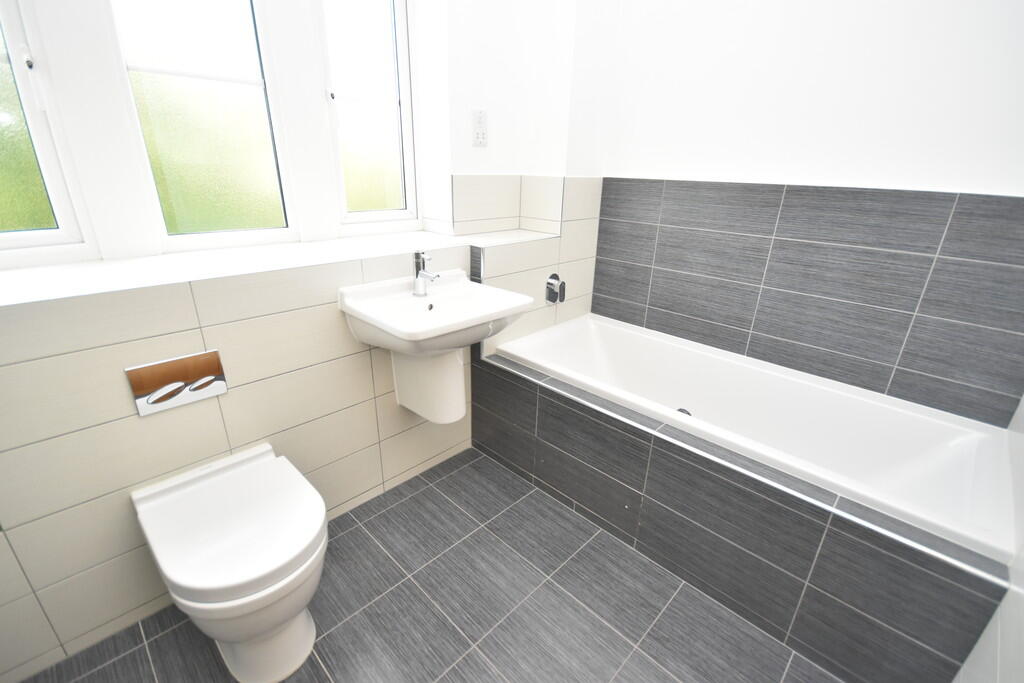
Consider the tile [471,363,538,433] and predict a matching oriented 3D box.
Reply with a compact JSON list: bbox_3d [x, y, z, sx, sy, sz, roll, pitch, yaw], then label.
[{"bbox_3d":[-0.040,0.250,1.879,0.400,0.199,0.010,20,28,40],"label":"tile"}]

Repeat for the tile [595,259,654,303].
[{"bbox_3d":[0.590,-0.325,2.316,0.354,0.208,0.010,21,28,40],"label":"tile"}]

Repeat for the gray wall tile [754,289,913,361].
[{"bbox_3d":[1.251,-0.070,1.707,0.500,0.203,0.010,21,28,41],"label":"gray wall tile"}]

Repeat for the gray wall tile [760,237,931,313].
[{"bbox_3d":[1.232,-0.257,1.600,0.504,0.202,0.010,20,28,40],"label":"gray wall tile"}]

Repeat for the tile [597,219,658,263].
[{"bbox_3d":[0.598,-0.519,2.231,0.352,0.203,0.010,21,28,41],"label":"tile"}]

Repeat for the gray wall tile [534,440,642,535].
[{"bbox_3d":[0.287,0.570,1.713,0.500,0.203,0.010,21,28,41],"label":"gray wall tile"}]

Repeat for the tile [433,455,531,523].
[{"bbox_3d":[-0.122,0.637,1.863,0.332,0.010,0.312,20,28,40],"label":"tile"}]

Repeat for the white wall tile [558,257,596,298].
[{"bbox_3d":[0.339,-0.325,2.259,0.010,0.201,0.317,20,28,40],"label":"white wall tile"}]

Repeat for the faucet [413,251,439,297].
[{"bbox_3d":[-0.320,-0.242,1.573,0.140,0.157,0.048,21,28,41],"label":"faucet"}]

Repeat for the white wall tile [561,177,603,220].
[{"bbox_3d":[0.357,-0.721,2.172,0.010,0.204,0.317,21,28,40],"label":"white wall tile"}]

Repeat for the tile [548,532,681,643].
[{"bbox_3d":[0.363,0.835,1.485,0.336,0.010,0.330,21,28,41],"label":"tile"}]

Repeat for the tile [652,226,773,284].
[{"bbox_3d":[0.903,-0.402,1.964,0.505,0.208,0.010,21,28,40],"label":"tile"}]

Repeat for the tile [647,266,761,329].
[{"bbox_3d":[0.898,-0.208,2.039,0.505,0.208,0.010,21,28,40],"label":"tile"}]

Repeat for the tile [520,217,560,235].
[{"bbox_3d":[0.149,-0.594,2.205,0.283,0.067,0.010,21,28,40],"label":"tile"}]

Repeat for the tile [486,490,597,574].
[{"bbox_3d":[0.120,0.747,1.700,0.336,0.010,0.330,21,28,41],"label":"tile"}]

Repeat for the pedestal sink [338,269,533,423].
[{"bbox_3d":[-0.250,0.066,1.605,0.460,0.540,0.560,21,28,40],"label":"pedestal sink"}]

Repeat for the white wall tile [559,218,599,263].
[{"bbox_3d":[0.352,-0.529,2.247,0.010,0.208,0.317,21,28,40],"label":"white wall tile"}]

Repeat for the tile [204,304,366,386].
[{"bbox_3d":[-0.718,-0.003,1.435,0.010,0.203,0.500,21,28,41],"label":"tile"}]

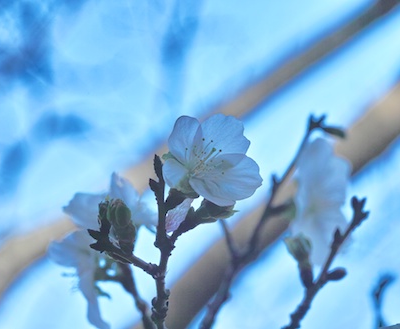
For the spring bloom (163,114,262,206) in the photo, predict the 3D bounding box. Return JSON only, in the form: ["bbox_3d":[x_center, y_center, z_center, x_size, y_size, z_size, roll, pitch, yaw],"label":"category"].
[{"bbox_3d":[0.004,-0.001,0.950,0.030,0.029,0.018,7,-21,-26],"label":"spring bloom"}]

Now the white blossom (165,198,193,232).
[{"bbox_3d":[-0.006,0.016,0.953,0.009,0.011,0.006,5,-11,-20],"label":"white blossom"}]

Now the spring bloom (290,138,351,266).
[{"bbox_3d":[0.038,0.012,0.985,0.015,0.040,0.028,-9,-17,36],"label":"spring bloom"}]

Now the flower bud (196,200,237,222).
[{"bbox_3d":[0.005,0.014,0.950,0.013,0.008,0.008,-16,9,-10],"label":"flower bud"}]

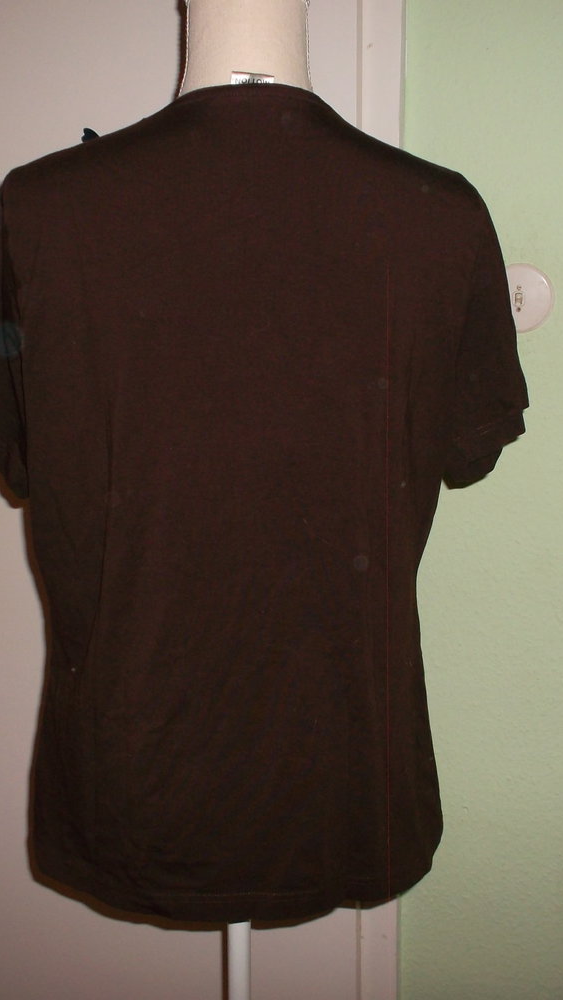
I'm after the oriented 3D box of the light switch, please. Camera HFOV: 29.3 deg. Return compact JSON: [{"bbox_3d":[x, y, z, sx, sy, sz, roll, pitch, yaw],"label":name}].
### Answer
[{"bbox_3d":[0.273,-0.231,1.238,0.079,0.079,0.015,1,13,11],"label":"light switch"}]

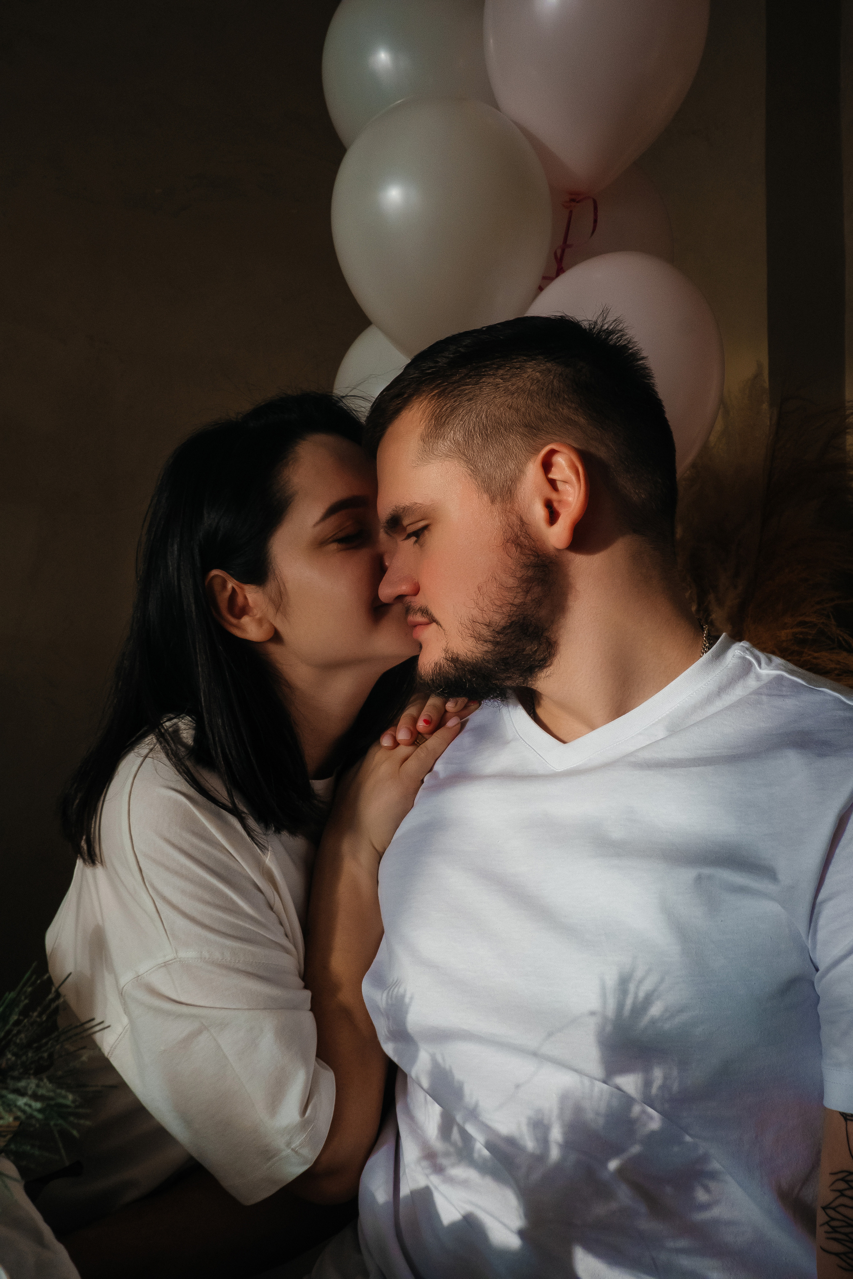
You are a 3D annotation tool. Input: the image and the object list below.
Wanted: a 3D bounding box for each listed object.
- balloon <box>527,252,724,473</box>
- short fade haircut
[{"bbox_3d":[0.256,-0.346,1.630,0.270,0.325,0.270,0,-2,0],"label":"balloon"},{"bbox_3d":[0.067,-0.137,0.870,0.215,0.180,0.170,-13,-1,-17],"label":"short fade haircut"}]

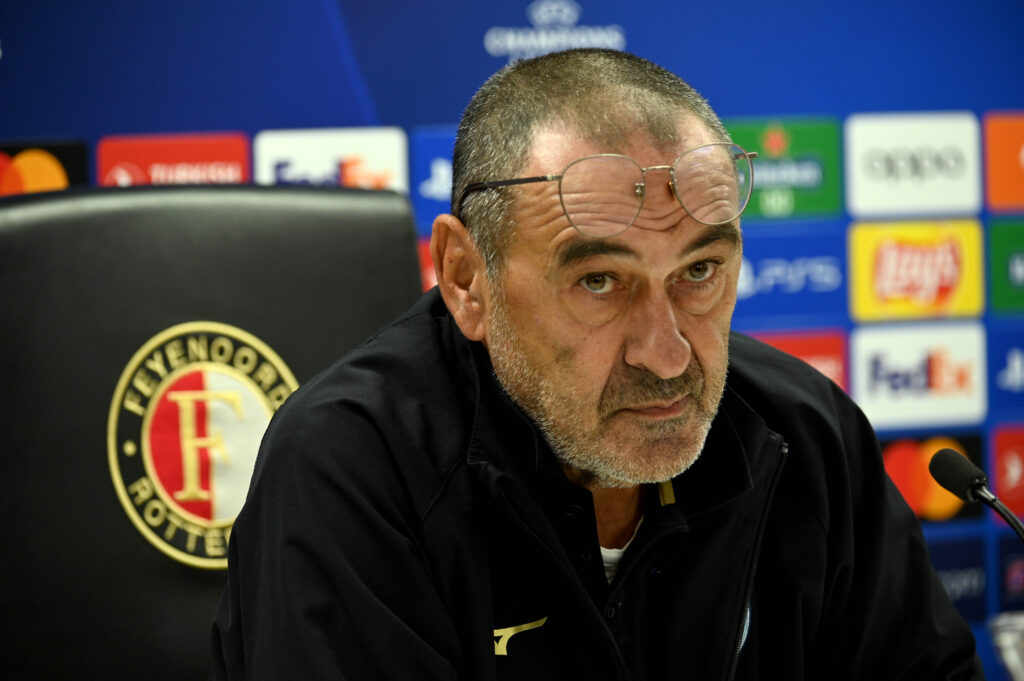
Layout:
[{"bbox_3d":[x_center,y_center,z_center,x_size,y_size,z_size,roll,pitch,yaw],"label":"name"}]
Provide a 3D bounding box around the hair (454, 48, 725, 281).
[{"bbox_3d":[0.044,-0.095,3.630,0.162,0.160,0.178,-5,20,-26],"label":"hair"}]

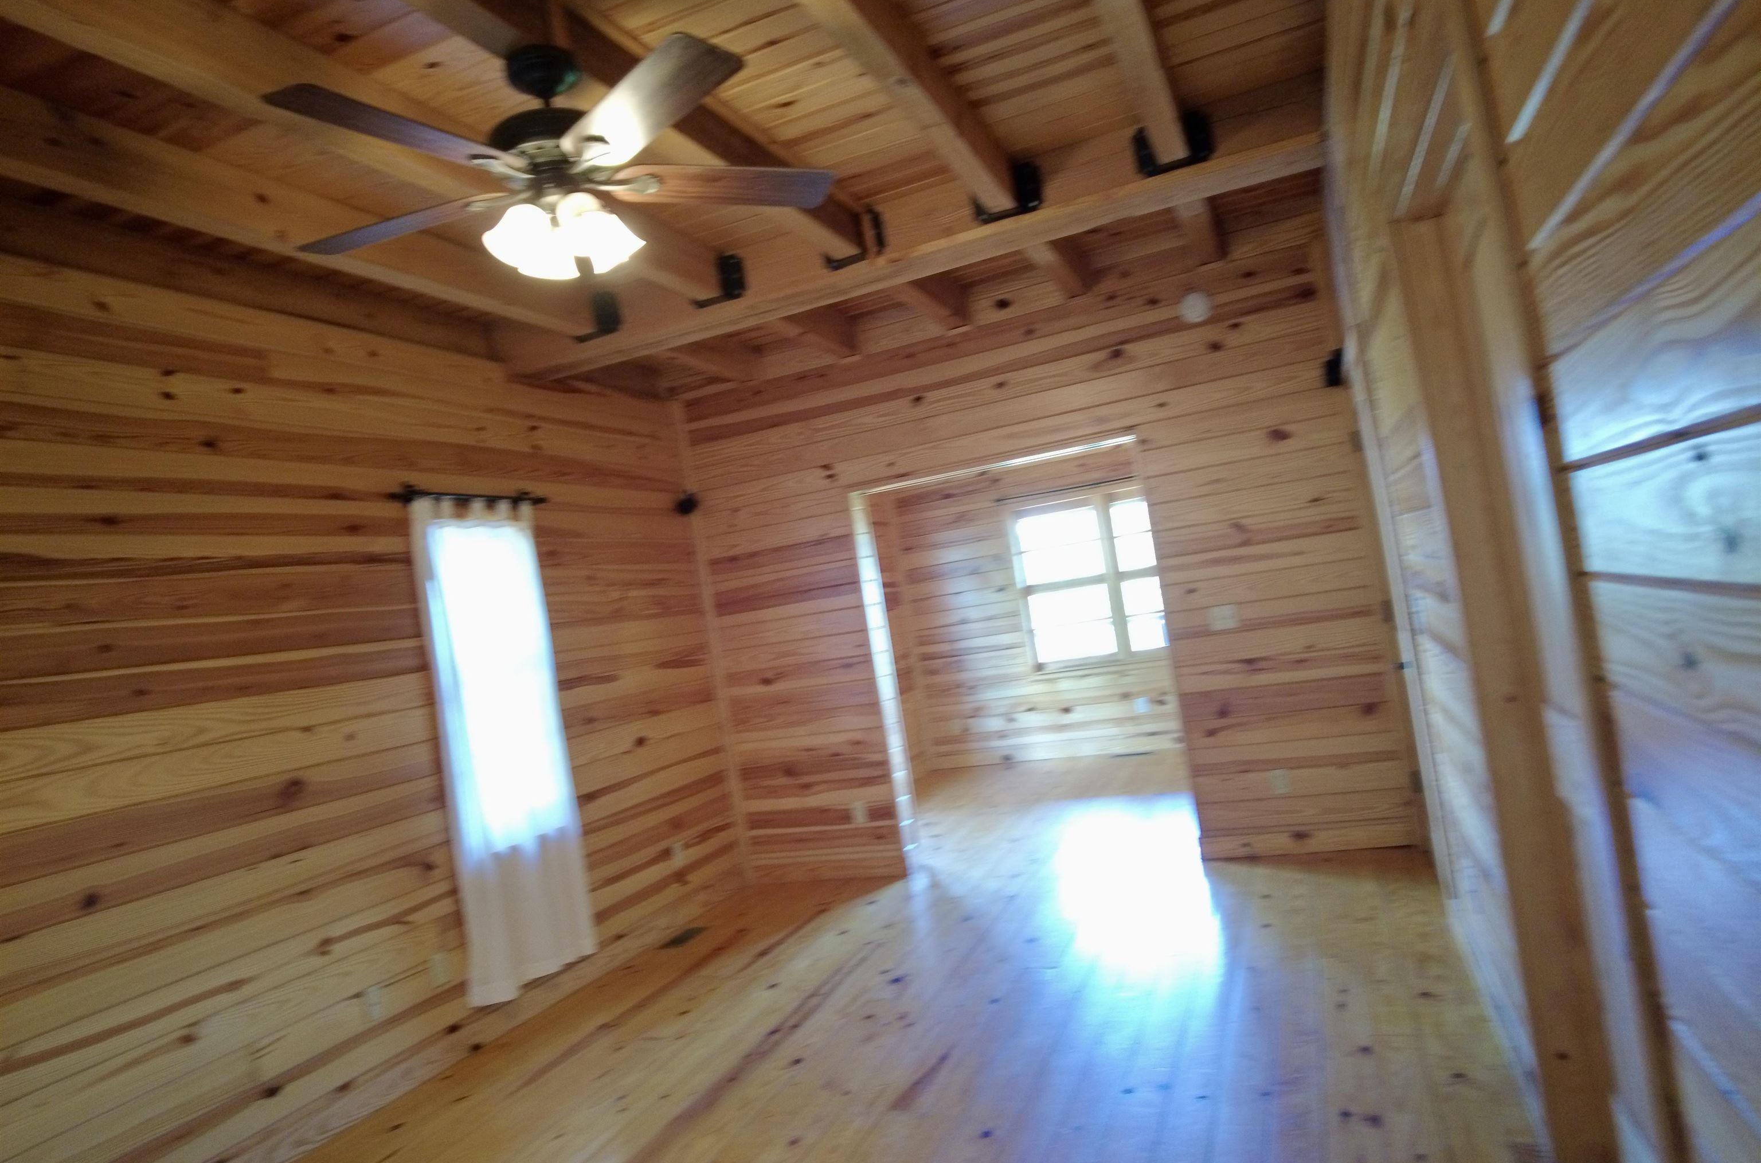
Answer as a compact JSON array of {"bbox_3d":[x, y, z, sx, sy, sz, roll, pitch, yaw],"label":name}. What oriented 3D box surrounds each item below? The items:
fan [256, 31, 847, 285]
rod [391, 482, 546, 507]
[{"bbox_3d":[-0.776,-0.996,2.361,1.300,0.530,1.300,-10,-2,22],"label":"fan"},{"bbox_3d":[-1.734,-0.352,4.332,0.085,0.055,0.870,-10,-2,22],"label":"rod"}]

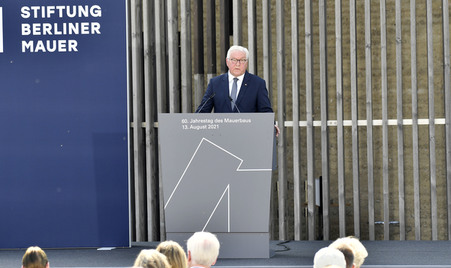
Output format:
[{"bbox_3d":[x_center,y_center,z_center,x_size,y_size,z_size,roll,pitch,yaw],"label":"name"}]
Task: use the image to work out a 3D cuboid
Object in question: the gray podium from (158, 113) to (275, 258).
[{"bbox_3d":[-0.032,0.413,20.637,0.940,1.180,0.480,0,2,8],"label":"gray podium"}]

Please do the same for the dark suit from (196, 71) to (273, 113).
[{"bbox_3d":[0.093,-0.156,21.100,0.680,0.760,0.400,0,2,6],"label":"dark suit"}]

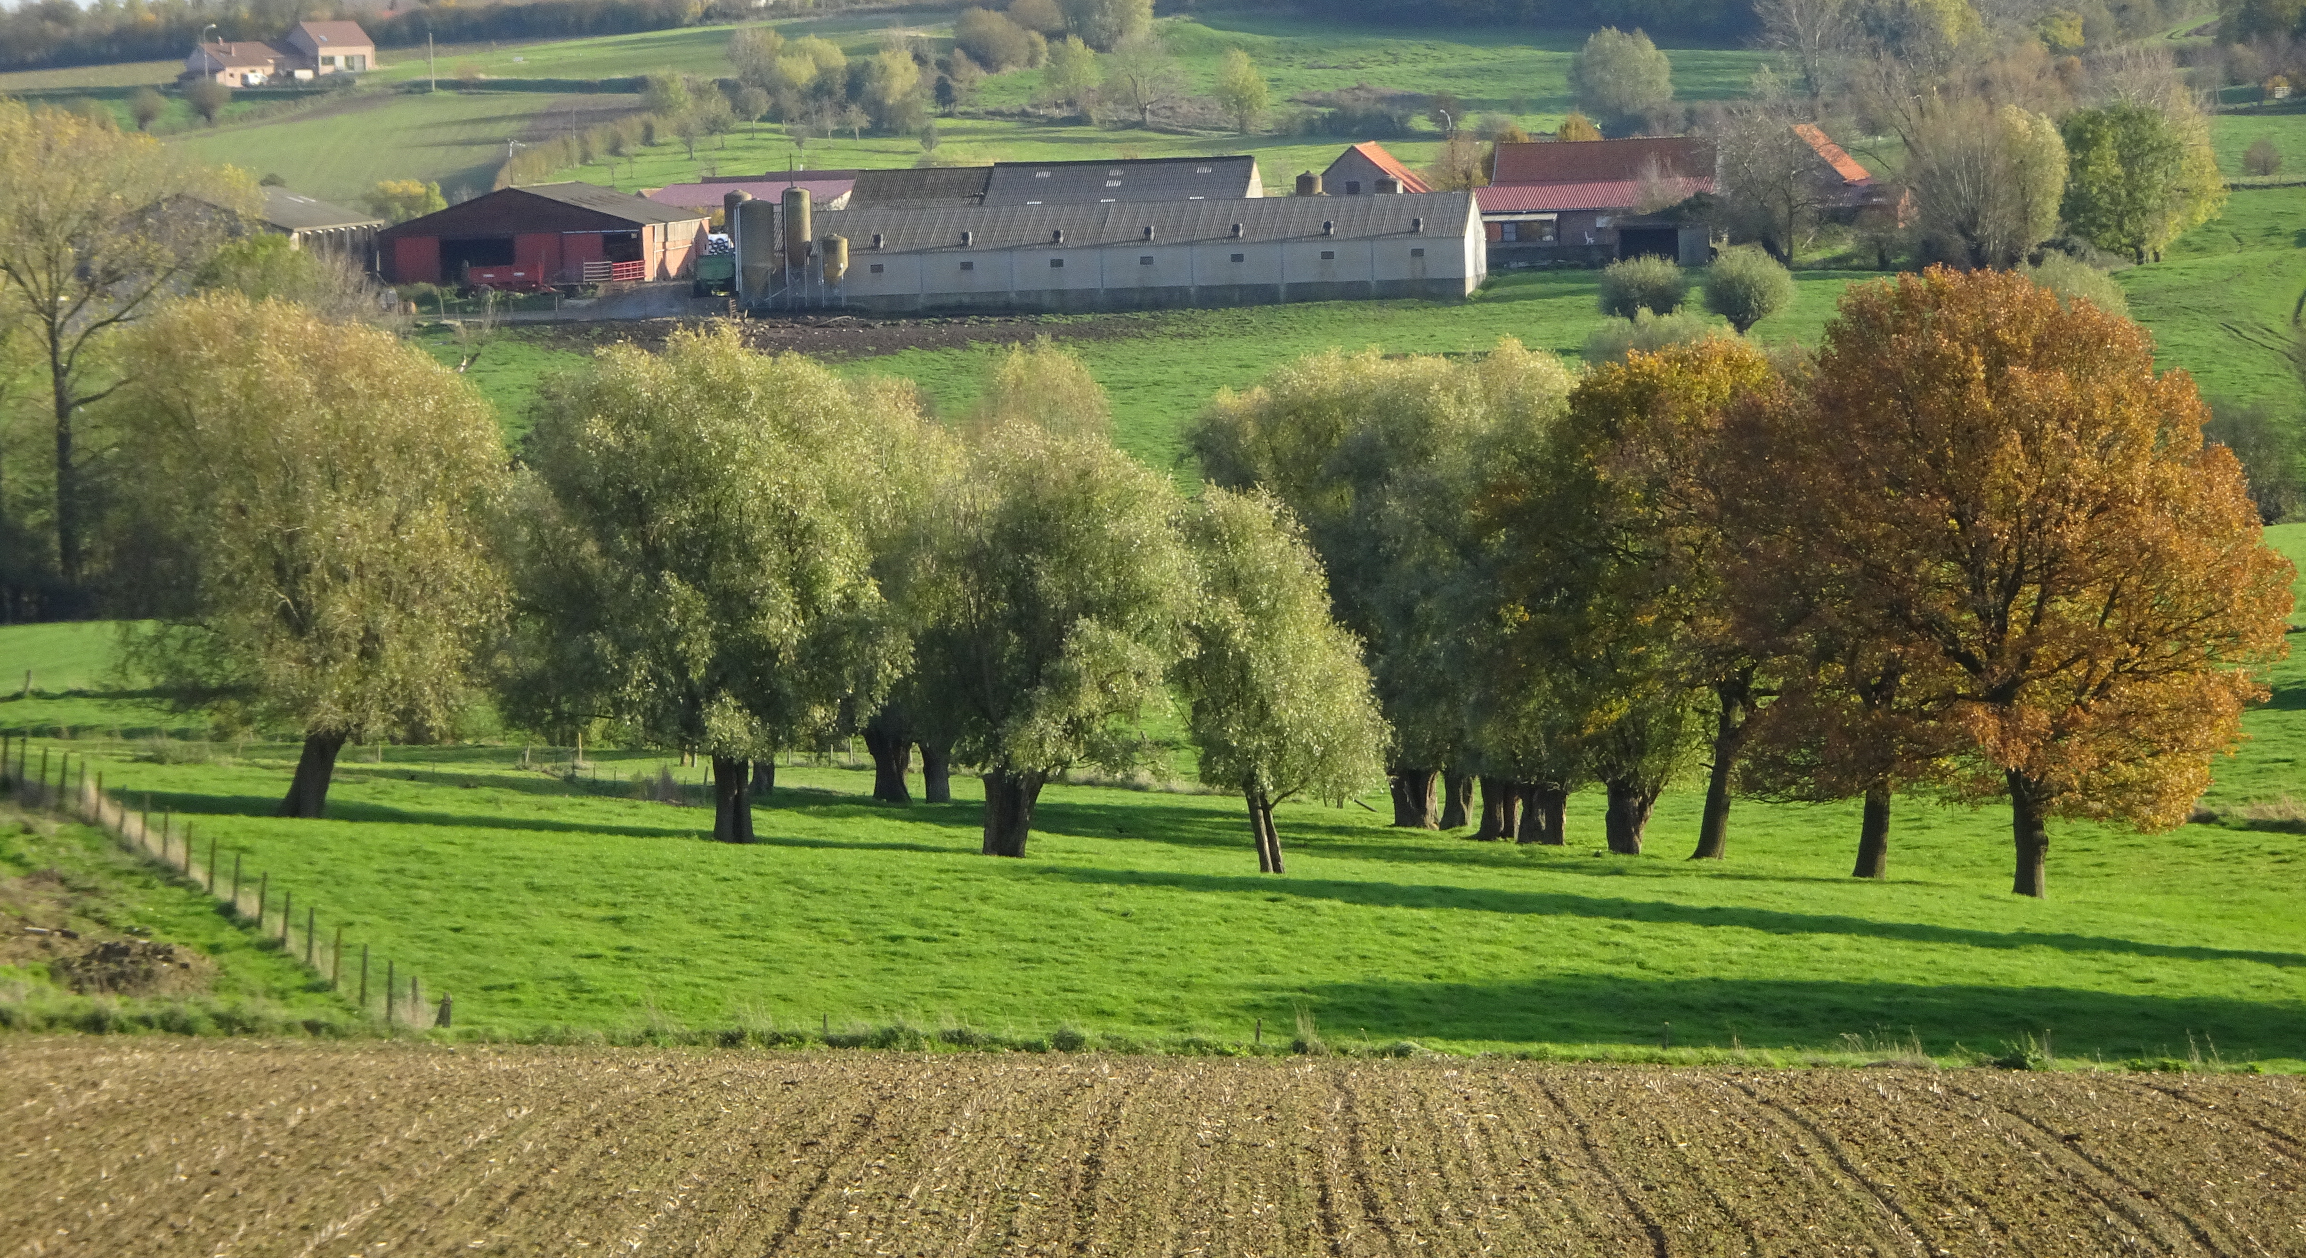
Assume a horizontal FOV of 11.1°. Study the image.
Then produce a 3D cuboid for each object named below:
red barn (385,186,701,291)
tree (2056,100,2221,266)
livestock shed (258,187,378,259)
[{"bbox_3d":[-39.713,-25.788,772.639,17.400,6.300,19.000,-1,3,9],"label":"red barn"},{"bbox_3d":[65.001,-29.449,780.000,10.600,11.000,10.200,-1,3,9],"label":"tree"},{"bbox_3d":[-59.589,-24.835,760.880,14.800,6.600,24.000,-1,3,9],"label":"livestock shed"}]

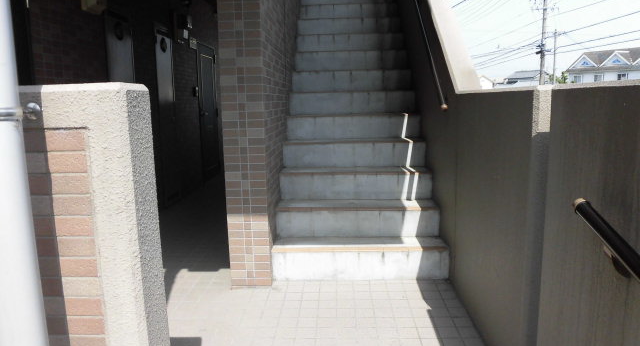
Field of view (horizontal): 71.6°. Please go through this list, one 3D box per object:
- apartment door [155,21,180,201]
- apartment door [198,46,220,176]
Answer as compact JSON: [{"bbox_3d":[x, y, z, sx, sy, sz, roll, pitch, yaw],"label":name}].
[{"bbox_3d":[-1.718,-0.631,5.010,0.071,1.929,0.515,-1,10,3],"label":"apartment door"},{"bbox_3d":[-1.651,-0.915,6.610,0.071,1.949,0.899,-1,10,3],"label":"apartment door"}]

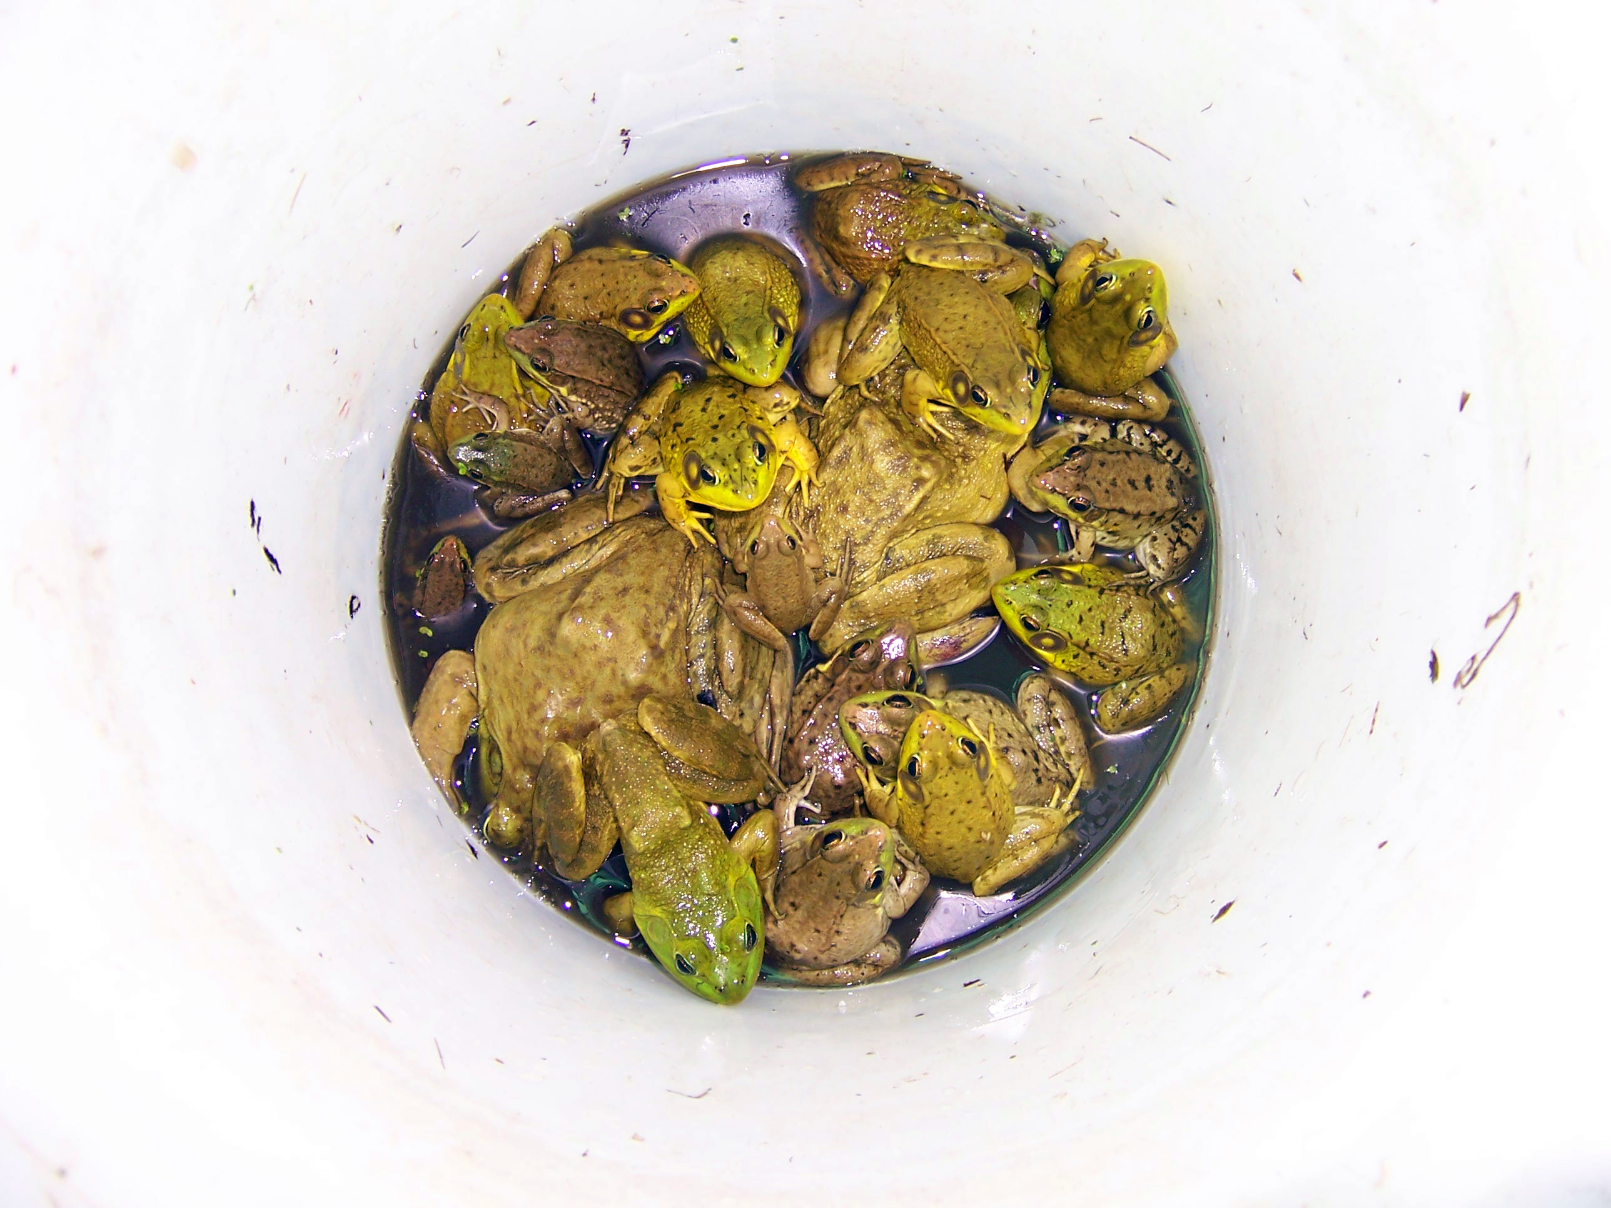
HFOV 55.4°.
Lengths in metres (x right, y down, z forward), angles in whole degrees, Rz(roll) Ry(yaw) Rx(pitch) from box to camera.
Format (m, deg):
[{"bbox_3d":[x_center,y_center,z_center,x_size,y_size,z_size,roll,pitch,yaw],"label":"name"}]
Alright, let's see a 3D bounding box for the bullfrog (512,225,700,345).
[{"bbox_3d":[-0.064,-0.102,0.494,0.060,0.030,0.042,0,78,12],"label":"bullfrog"}]

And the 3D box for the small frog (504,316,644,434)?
[{"bbox_3d":[-0.072,-0.072,0.488,0.053,0.030,0.038,25,81,-15],"label":"small frog"}]

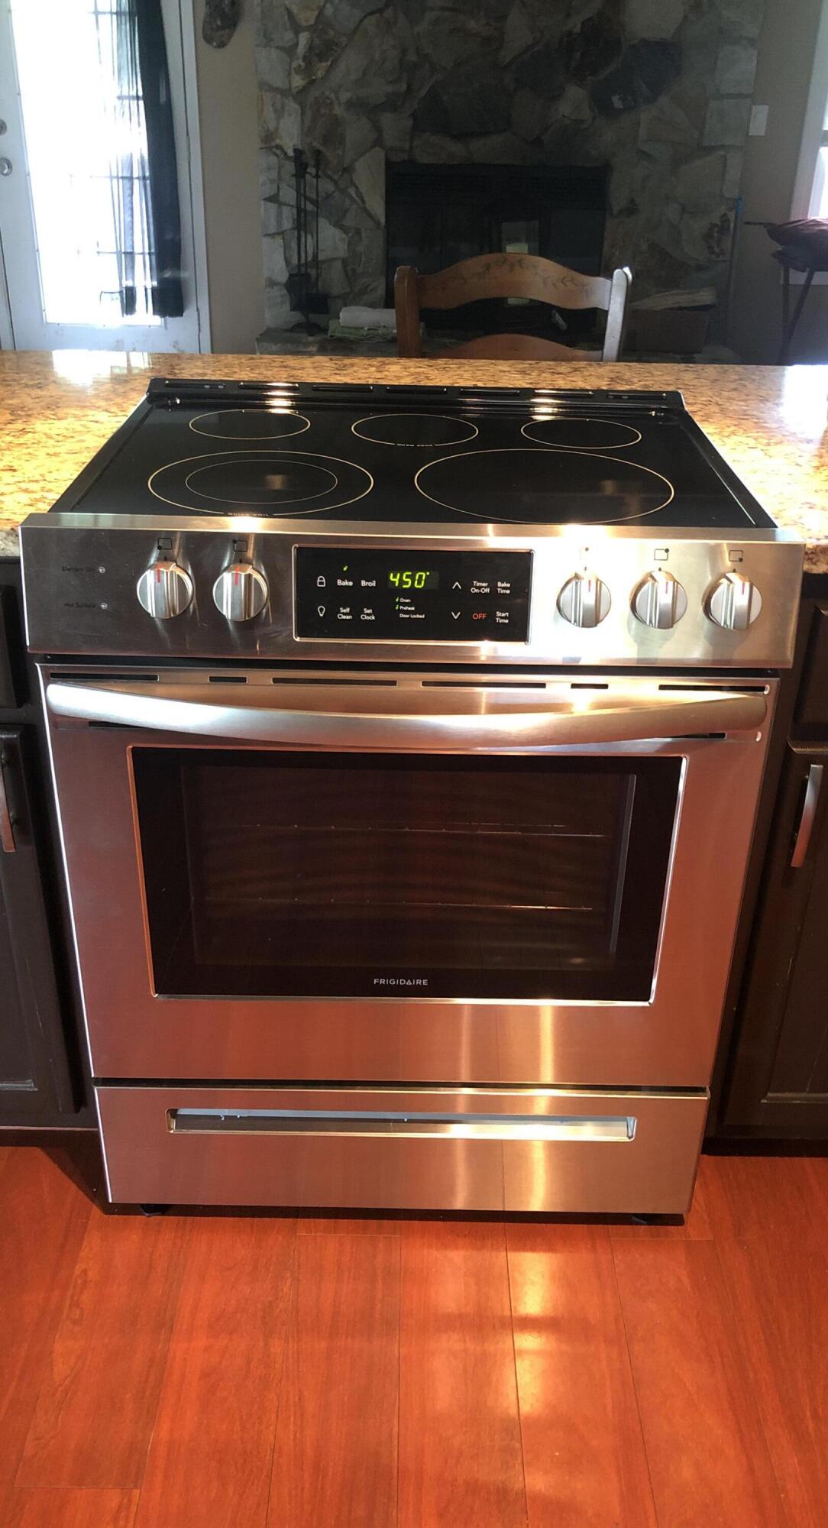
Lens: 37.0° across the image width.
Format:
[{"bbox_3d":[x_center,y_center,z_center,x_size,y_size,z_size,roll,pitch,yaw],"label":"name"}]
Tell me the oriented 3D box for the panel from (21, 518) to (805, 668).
[{"bbox_3d":[-0.003,-0.168,1.210,0.757,0.133,0.066,1,15,0],"label":"panel"}]

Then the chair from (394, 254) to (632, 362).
[{"bbox_3d":[0.178,-0.411,2.403,0.460,1.030,0.500,1,28,0],"label":"chair"}]

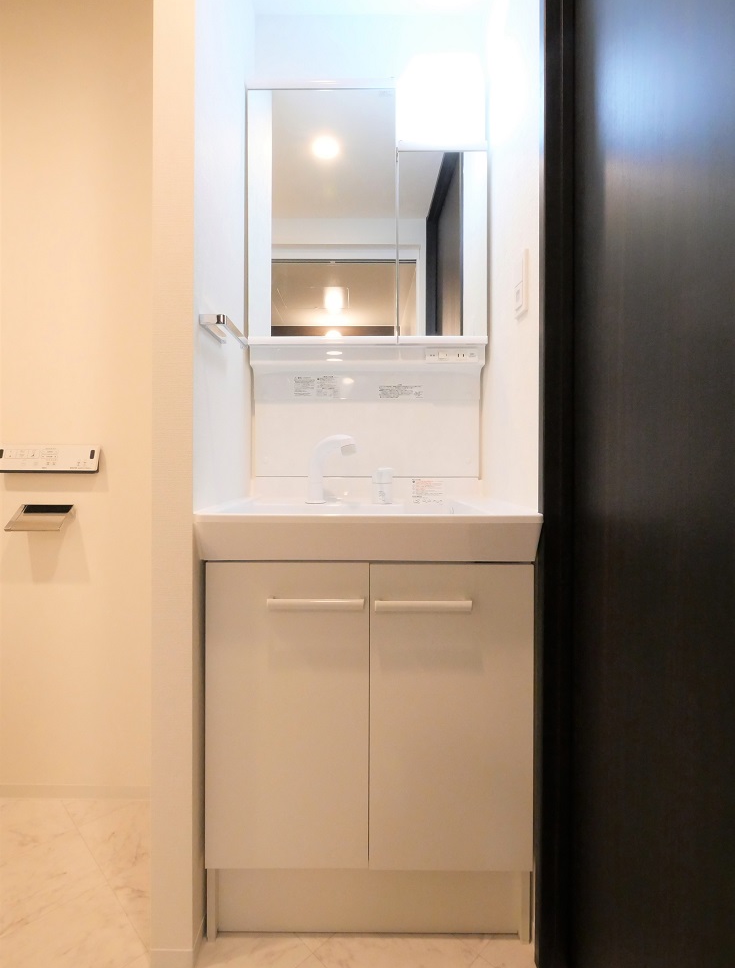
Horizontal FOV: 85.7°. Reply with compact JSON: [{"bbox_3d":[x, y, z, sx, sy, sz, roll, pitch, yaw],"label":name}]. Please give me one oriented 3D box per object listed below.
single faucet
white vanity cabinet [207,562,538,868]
[{"bbox_3d":[-0.083,-0.031,0.910,0.150,0.160,0.052,0,0,44],"label":"single faucet"},{"bbox_3d":[0.003,0.423,0.882,0.595,0.570,0.355,0,0,0],"label":"white vanity cabinet"}]

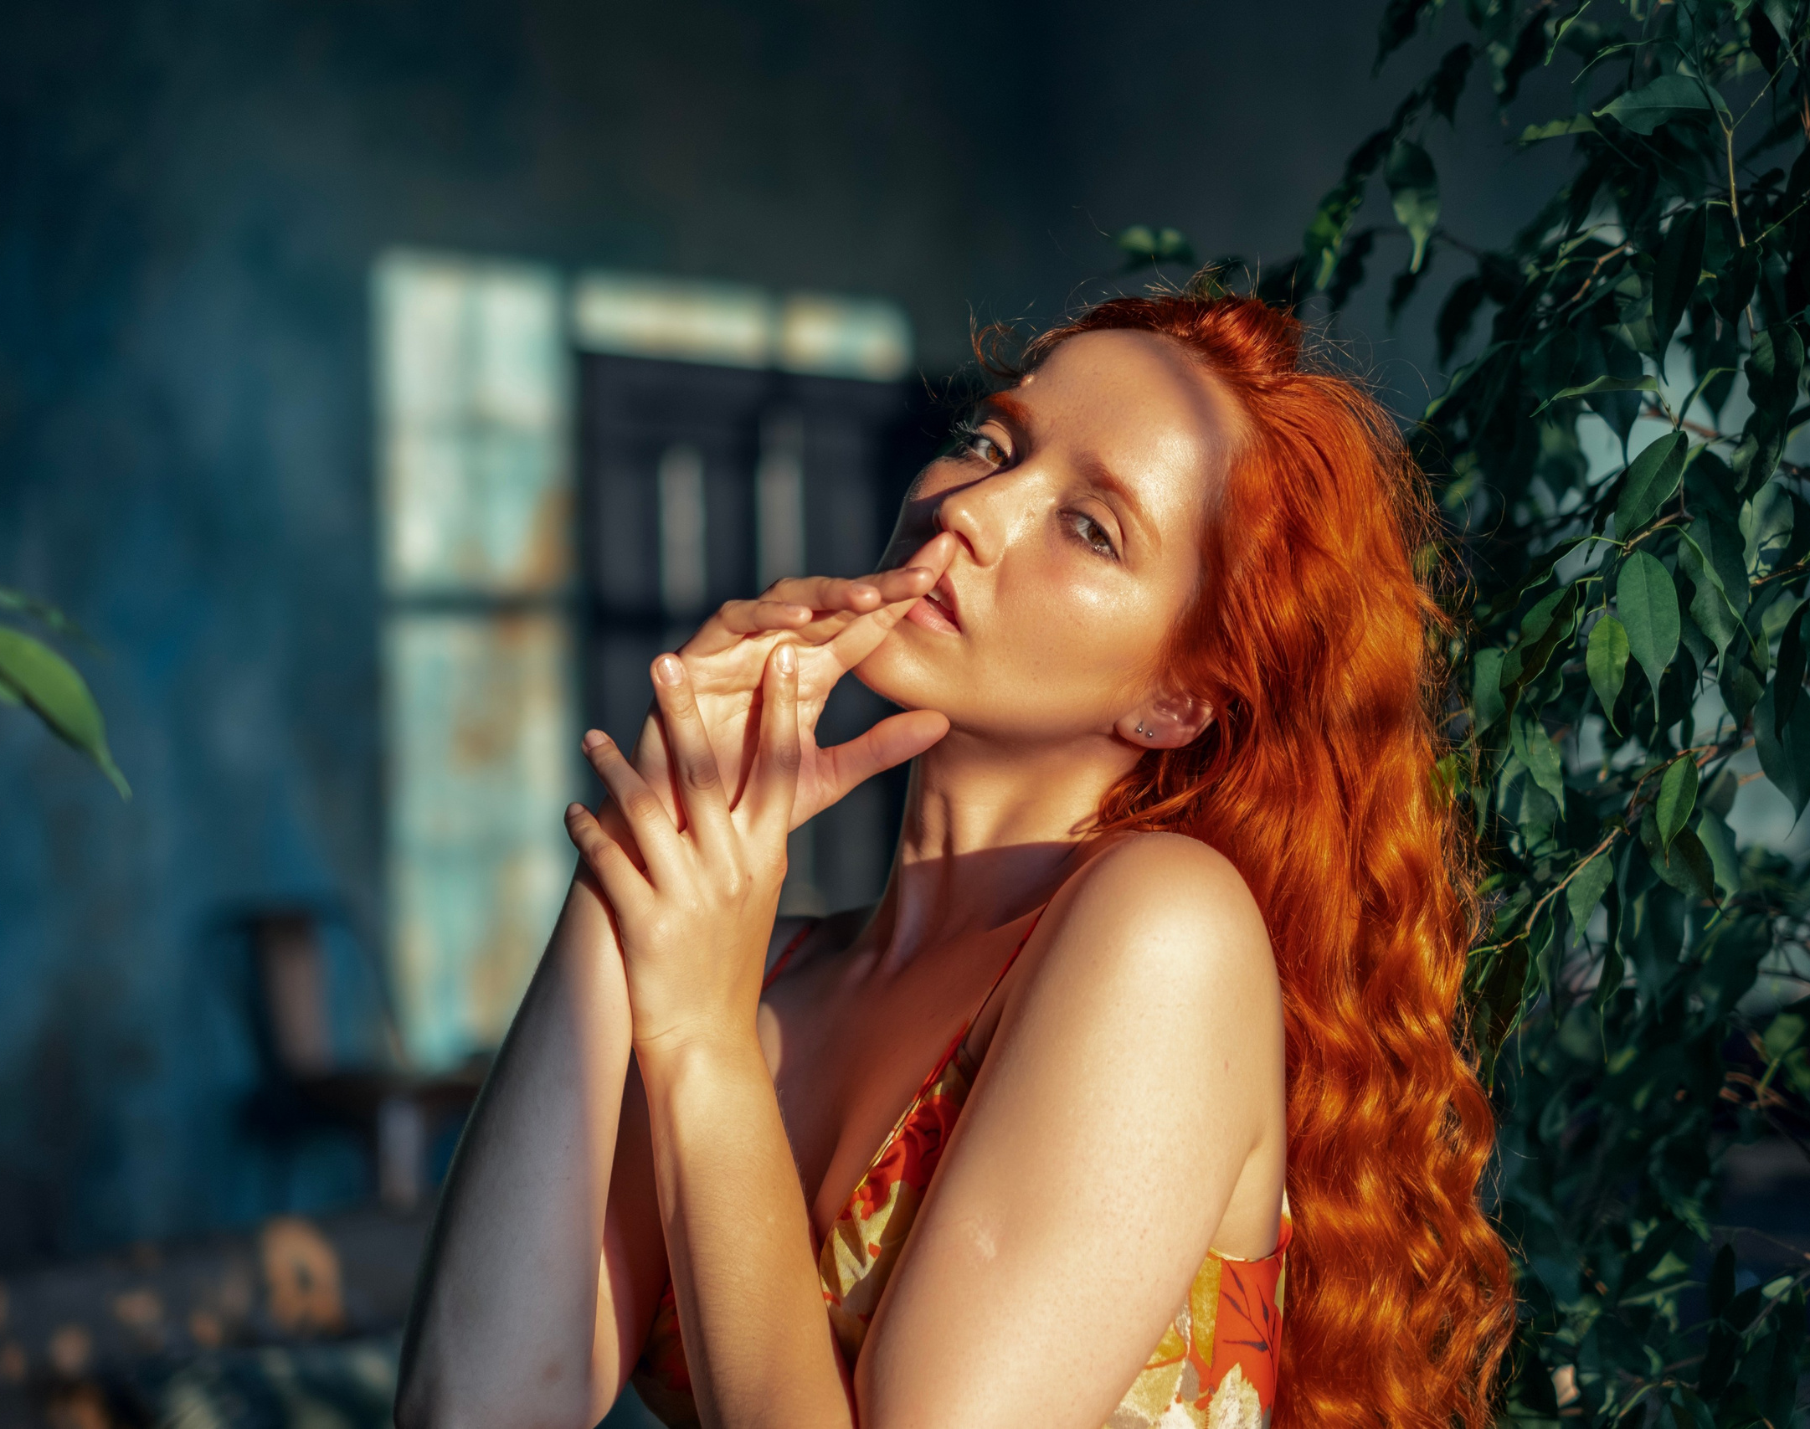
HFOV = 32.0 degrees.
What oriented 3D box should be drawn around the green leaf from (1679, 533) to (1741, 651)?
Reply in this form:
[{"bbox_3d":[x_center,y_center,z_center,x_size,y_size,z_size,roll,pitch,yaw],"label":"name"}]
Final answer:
[{"bbox_3d":[0.393,-0.060,1.540,0.025,0.065,0.018,-14,-16,14],"label":"green leaf"}]

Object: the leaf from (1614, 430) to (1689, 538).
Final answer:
[{"bbox_3d":[0.362,-0.111,1.530,0.025,0.062,0.015,32,-5,9],"label":"leaf"}]

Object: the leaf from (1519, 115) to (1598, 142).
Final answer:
[{"bbox_3d":[0.327,-0.293,1.580,0.041,0.010,0.022,-9,8,13],"label":"leaf"}]

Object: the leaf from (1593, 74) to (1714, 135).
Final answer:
[{"bbox_3d":[0.368,-0.300,1.550,0.060,0.027,0.018,4,12,13],"label":"leaf"}]

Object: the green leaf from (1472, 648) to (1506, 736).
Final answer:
[{"bbox_3d":[0.273,-0.011,1.480,0.021,0.046,0.013,6,0,18],"label":"green leaf"}]

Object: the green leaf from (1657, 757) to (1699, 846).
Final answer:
[{"bbox_3d":[0.355,0.041,1.450,0.020,0.043,0.012,9,-6,18],"label":"green leaf"}]

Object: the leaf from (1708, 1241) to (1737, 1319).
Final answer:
[{"bbox_3d":[0.401,0.277,1.550,0.019,0.038,0.012,-1,3,-27],"label":"leaf"}]

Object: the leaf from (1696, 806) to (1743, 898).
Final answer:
[{"bbox_3d":[0.387,0.066,1.500,0.021,0.047,0.015,-17,0,-29],"label":"leaf"}]

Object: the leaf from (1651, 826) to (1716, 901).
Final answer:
[{"bbox_3d":[0.365,0.069,1.480,0.026,0.052,0.014,-32,-6,-6],"label":"leaf"}]

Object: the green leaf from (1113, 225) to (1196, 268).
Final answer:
[{"bbox_3d":[0.136,-0.255,1.720,0.043,0.022,0.028,-2,12,-11],"label":"green leaf"}]

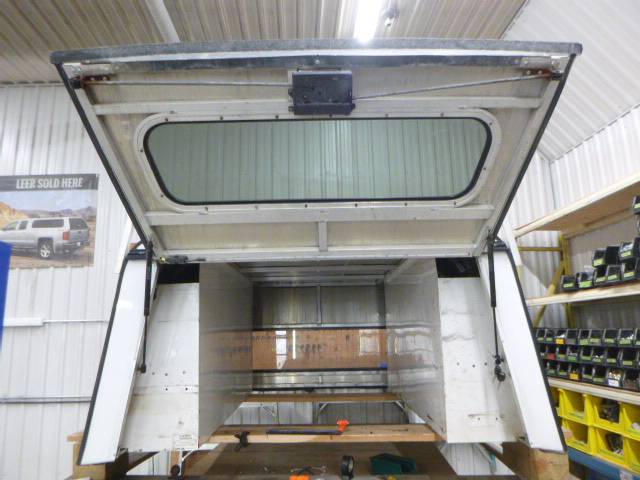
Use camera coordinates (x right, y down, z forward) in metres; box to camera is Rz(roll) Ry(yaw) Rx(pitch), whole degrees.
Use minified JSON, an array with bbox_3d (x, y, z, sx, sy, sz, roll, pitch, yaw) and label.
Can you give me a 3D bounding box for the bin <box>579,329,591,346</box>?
[{"bbox_3d":[2.014,0.690,3.284,0.275,0.127,0.137,-1,-11,-3],"label":"bin"}]

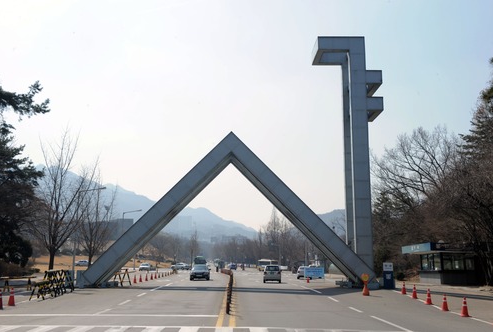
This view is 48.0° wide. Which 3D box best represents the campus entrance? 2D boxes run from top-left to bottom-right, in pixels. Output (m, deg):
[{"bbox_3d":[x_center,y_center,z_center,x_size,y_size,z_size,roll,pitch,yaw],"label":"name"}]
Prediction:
[{"bbox_3d":[-0.845,-0.293,43.313,22.550,19.230,3.320,0,-10,0],"label":"campus entrance"}]

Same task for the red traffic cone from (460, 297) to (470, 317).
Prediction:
[{"bbox_3d":[7.815,5.023,19.841,0.360,0.710,0.360,0,-10,0],"label":"red traffic cone"}]

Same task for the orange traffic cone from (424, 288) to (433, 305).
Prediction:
[{"bbox_3d":[8.274,5.921,25.166,0.360,0.710,0.360,0,-10,0],"label":"orange traffic cone"}]

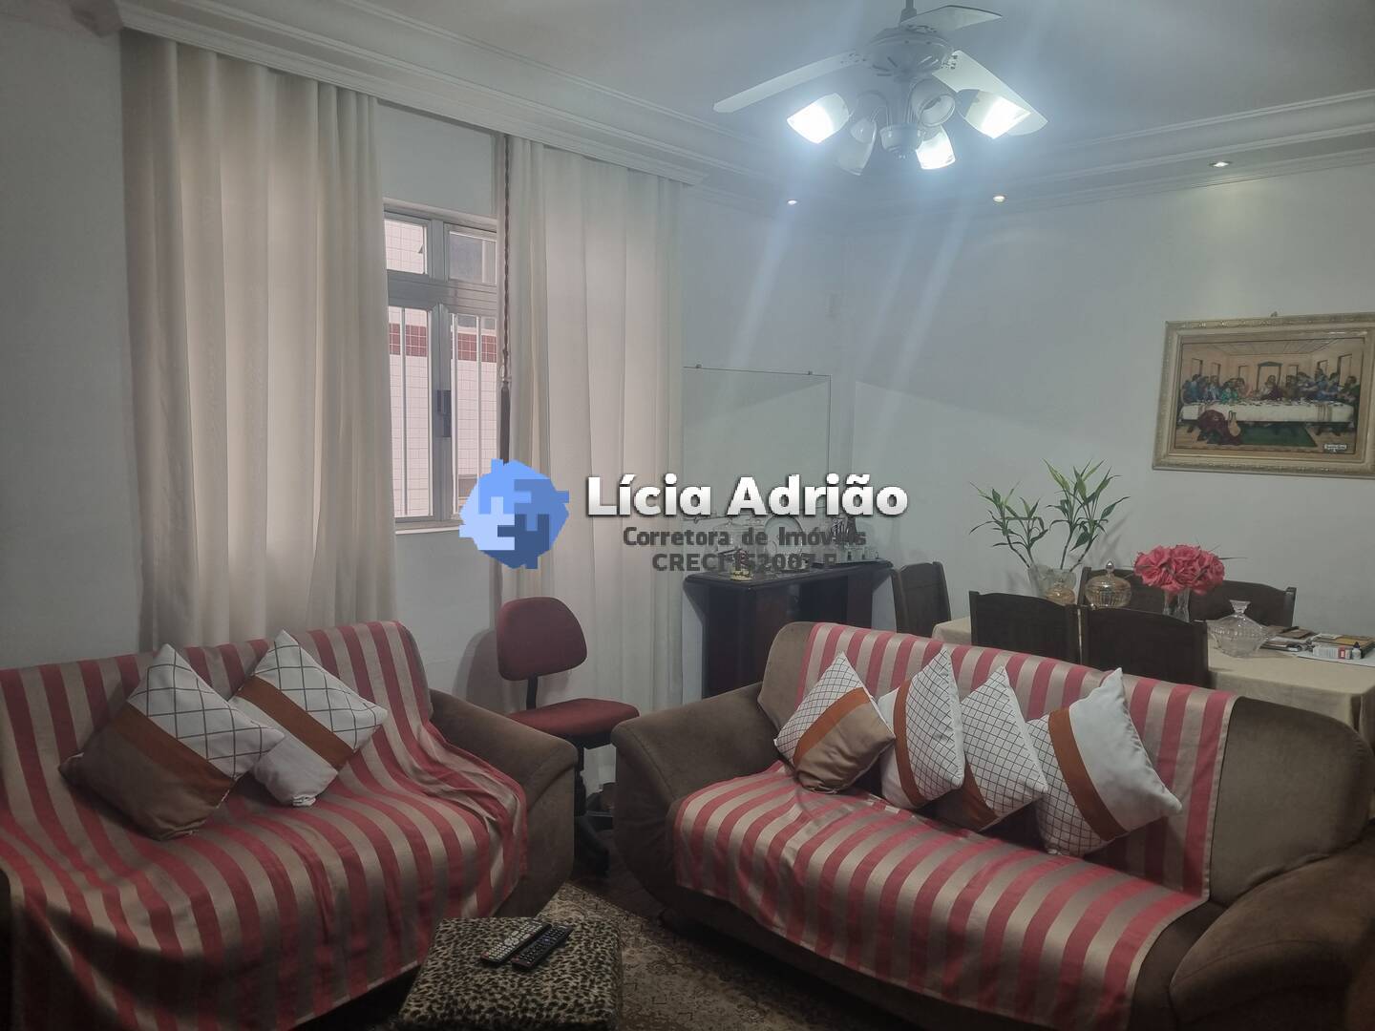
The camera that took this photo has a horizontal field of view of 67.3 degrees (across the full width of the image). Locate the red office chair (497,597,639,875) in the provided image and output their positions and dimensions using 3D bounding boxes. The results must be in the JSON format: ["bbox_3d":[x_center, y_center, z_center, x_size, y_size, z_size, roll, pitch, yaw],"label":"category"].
[{"bbox_3d":[-0.394,0.765,3.744,0.580,0.870,0.540,5,6,40],"label":"red office chair"}]

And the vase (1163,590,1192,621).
[{"bbox_3d":[1.790,0.350,3.763,0.110,0.210,0.110,3,5,26],"label":"vase"}]

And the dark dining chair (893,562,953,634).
[{"bbox_3d":[1.122,0.693,4.324,0.450,0.940,0.390,5,6,40],"label":"dark dining chair"}]

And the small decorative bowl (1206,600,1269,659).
[{"bbox_3d":[1.873,0.382,3.512,0.210,0.190,0.210,3,6,28],"label":"small decorative bowl"}]

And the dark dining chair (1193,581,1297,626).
[{"bbox_3d":[2.012,0.737,3.901,0.390,0.940,0.450,5,6,40],"label":"dark dining chair"}]

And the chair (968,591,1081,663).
[{"bbox_3d":[1.304,0.739,3.799,0.390,0.940,0.450,5,6,40],"label":"chair"}]

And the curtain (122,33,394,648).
[{"bbox_3d":[-1.257,-0.067,3.168,0.140,2.550,0.819,5,6,40],"label":"curtain"}]

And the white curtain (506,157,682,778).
[{"bbox_3d":[-0.343,-0.090,3.972,0.120,2.487,0.892,6,7,43],"label":"white curtain"}]

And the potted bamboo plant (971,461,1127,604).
[{"bbox_3d":[1.473,0.106,4.118,0.620,0.630,0.450,2,5,20],"label":"potted bamboo plant"}]

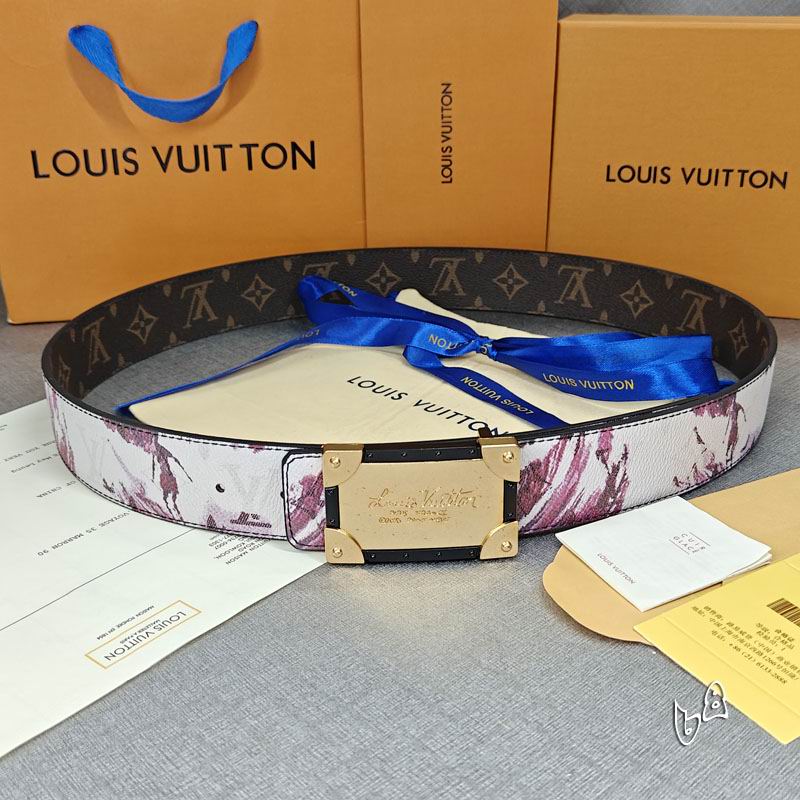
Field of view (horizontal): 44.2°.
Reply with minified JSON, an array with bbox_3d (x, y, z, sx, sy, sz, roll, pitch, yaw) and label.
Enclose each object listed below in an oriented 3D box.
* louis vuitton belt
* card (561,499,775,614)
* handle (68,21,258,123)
[{"bbox_3d":[0.009,-0.021,0.490,0.346,0.047,0.287,-1,25,-3],"label":"louis vuitton belt"},{"bbox_3d":[0.099,0.056,0.372,0.063,0.005,0.051,-13,28,-26],"label":"card"},{"bbox_3d":[-0.132,-0.185,0.558,0.106,0.053,0.026,-4,22,-8],"label":"handle"}]

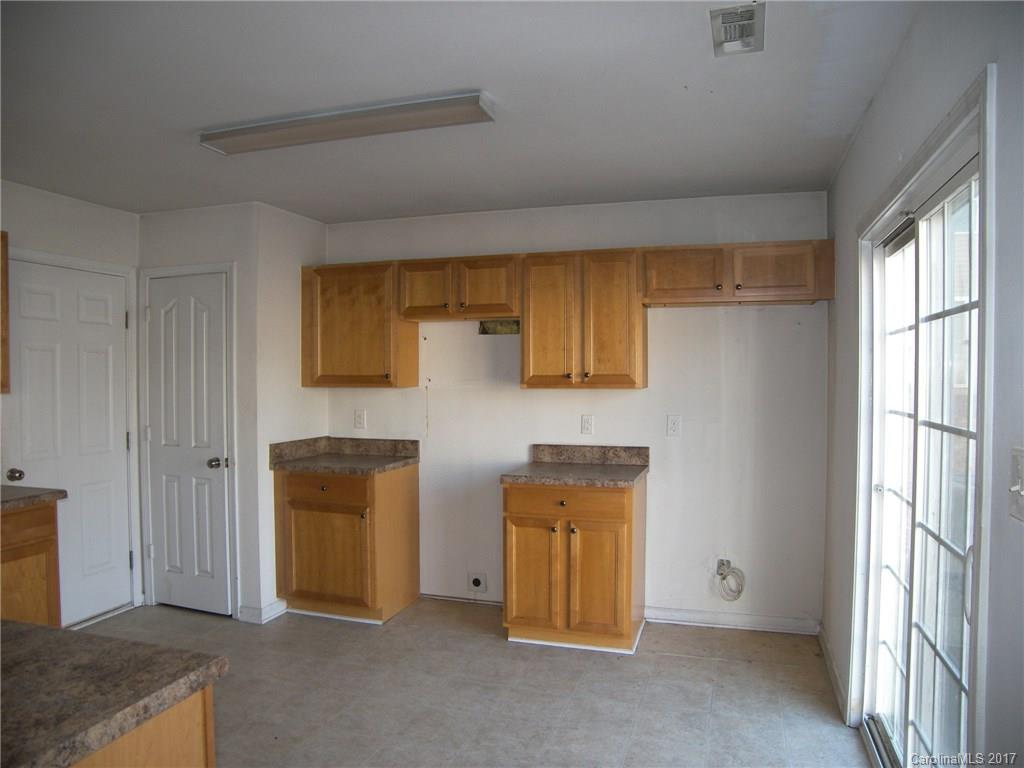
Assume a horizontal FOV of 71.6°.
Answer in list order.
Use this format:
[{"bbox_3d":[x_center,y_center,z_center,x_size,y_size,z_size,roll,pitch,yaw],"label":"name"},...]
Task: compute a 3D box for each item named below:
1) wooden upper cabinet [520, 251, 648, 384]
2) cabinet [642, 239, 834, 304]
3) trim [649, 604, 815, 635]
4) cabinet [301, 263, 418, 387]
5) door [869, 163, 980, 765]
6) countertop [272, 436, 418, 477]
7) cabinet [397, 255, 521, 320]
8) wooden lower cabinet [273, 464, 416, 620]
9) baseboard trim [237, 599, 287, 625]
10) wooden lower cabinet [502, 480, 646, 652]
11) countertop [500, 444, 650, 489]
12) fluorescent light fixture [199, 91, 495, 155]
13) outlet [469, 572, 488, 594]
[{"bbox_3d":[0.421,-0.355,4.104,0.674,0.762,0.315,0,2,17],"label":"wooden upper cabinet"},{"bbox_3d":[1.203,-0.581,3.851,0.966,0.300,0.315,0,2,17],"label":"cabinet"},{"bbox_3d":[1.245,1.346,4.049,0.949,0.085,0.022,0,2,17],"label":"trim"},{"bbox_3d":[-0.968,-0.363,4.515,0.672,0.760,0.323,0,1,17],"label":"cabinet"},{"bbox_3d":[1.221,0.441,2.108,0.095,1.970,1.500,0,1,17],"label":"door"},{"bbox_3d":[-1.006,0.440,4.382,0.690,0.146,0.630,0,1,17],"label":"countertop"},{"bbox_3d":[-0.277,-0.563,4.293,0.777,0.352,0.323,0,1,17],"label":"cabinet"},{"bbox_3d":[-1.009,0.952,4.437,0.672,0.877,0.612,0,2,17],"label":"wooden lower cabinet"},{"bbox_3d":[-1.503,1.354,4.263,0.192,0.085,0.204,0,2,17],"label":"baseboard trim"},{"bbox_3d":[0.375,0.961,4.002,0.688,0.877,0.612,0,2,17],"label":"wooden lower cabinet"},{"bbox_3d":[0.371,0.451,3.979,0.714,0.145,0.628,0,2,17],"label":"countertop"},{"bbox_3d":[-0.668,-0.999,2.749,1.220,0.052,0.165,0,1,17],"label":"fluorescent light fixture"},{"bbox_3d":[-0.215,1.260,4.471,0.120,0.120,0.020,0,1,17],"label":"outlet"}]

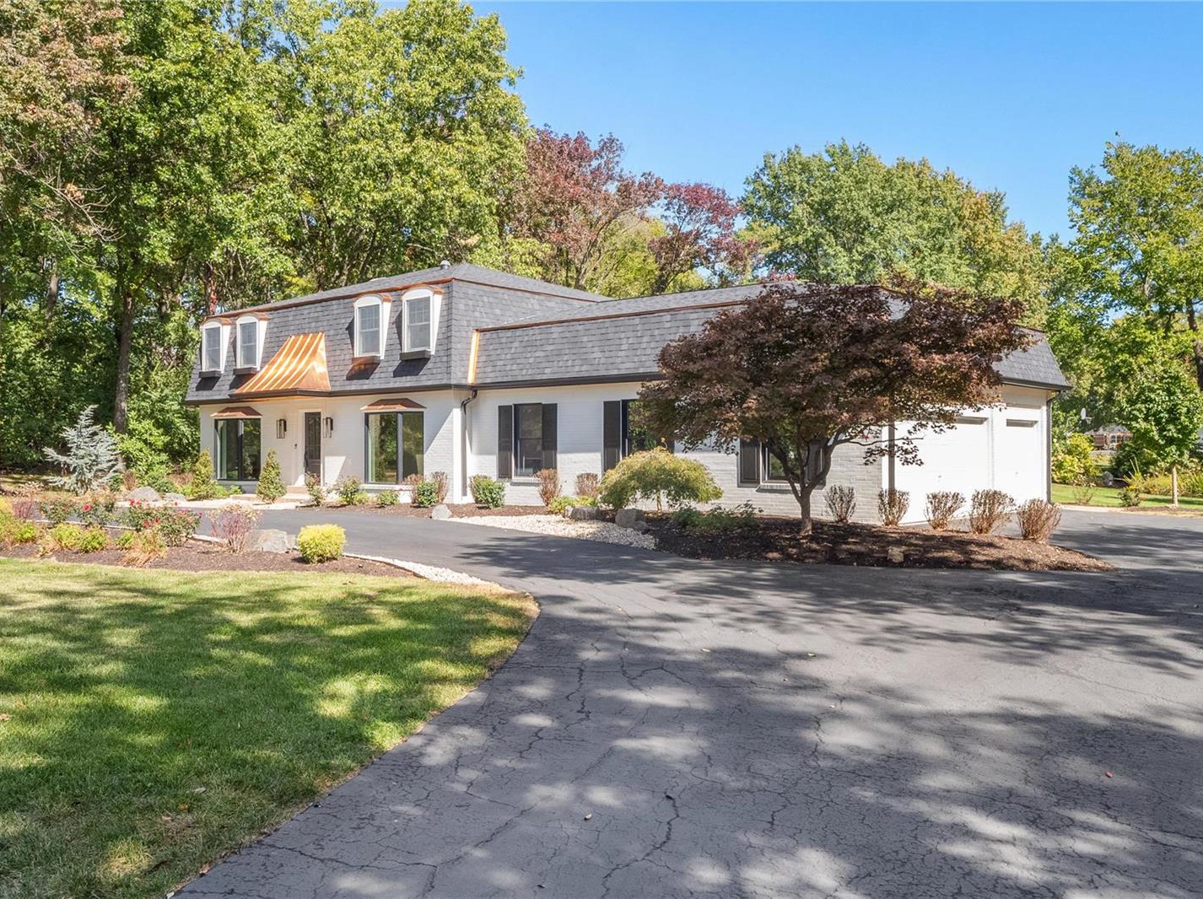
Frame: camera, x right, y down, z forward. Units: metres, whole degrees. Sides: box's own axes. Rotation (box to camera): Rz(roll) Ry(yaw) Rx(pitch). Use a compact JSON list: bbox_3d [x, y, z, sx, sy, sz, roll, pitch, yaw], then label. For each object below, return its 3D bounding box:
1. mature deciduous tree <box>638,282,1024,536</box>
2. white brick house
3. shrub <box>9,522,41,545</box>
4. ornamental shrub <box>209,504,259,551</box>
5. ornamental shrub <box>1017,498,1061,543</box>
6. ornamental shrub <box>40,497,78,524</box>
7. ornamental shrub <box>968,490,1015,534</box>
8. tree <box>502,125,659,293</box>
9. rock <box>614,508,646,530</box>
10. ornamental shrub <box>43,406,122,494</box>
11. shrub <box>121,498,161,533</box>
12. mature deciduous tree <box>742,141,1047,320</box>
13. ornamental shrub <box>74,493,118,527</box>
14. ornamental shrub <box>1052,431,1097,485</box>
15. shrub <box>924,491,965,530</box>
[{"bbox_3d":[3.556,-0.627,16.200,6.000,3.900,5.600,0,0,0],"label":"mature deciduous tree"},{"bbox_3d":[-1.092,-2.169,30.505,25.100,7.170,10.650,0,0,41],"label":"white brick house"},{"bbox_3d":[-8.564,1.238,15.600,0.470,0.360,0.450,0,0,0],"label":"shrub"},{"bbox_3d":[-5.041,1.070,14.400,0.670,0.700,0.640,0,0,0],"label":"ornamental shrub"},{"bbox_3d":[6.549,1.057,15.714,0.659,0.631,0.659,0,0,0],"label":"ornamental shrub"},{"bbox_3d":[-9.834,1.107,19.014,0.667,0.496,0.667,0,0,0],"label":"ornamental shrub"},{"bbox_3d":[6.384,1.019,17.200,0.780,0.730,0.750,0,0,0],"label":"ornamental shrub"},{"bbox_3d":[-0.797,-6.084,44.000,7.200,14.962,7.200,0,0,0],"label":"tree"},{"bbox_3d":[0.508,1.211,18.400,0.540,0.380,0.450,0,0,0],"label":"rock"},{"bbox_3d":[-15.460,0.024,31.271,2.286,2.685,2.286,0,0,0],"label":"ornamental shrub"},{"bbox_3d":[-7.375,1.080,16.800,0.650,0.600,0.620,0,0,0],"label":"shrub"},{"bbox_3d":[12.270,-5.780,44.000,12.800,14.350,11.500,0,0,0],"label":"mature deciduous tree"},{"bbox_3d":[-8.935,1.070,18.536,0.723,0.577,0.723,0,0,0],"label":"ornamental shrub"},{"bbox_3d":[19.117,0.347,42.707,2.081,2.239,2.081,0,0,0],"label":"ornamental shrub"},{"bbox_3d":[5.851,1.046,17.956,0.665,0.649,0.665,0,0,0],"label":"shrub"}]

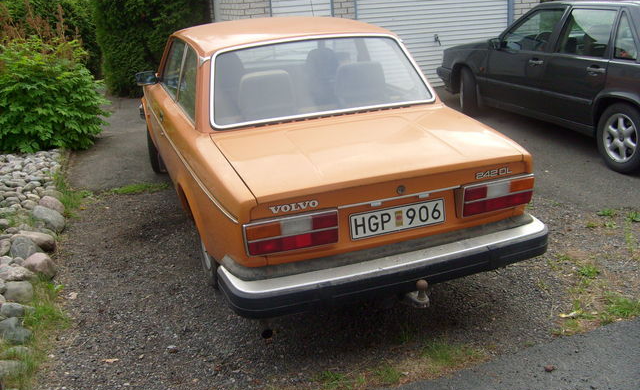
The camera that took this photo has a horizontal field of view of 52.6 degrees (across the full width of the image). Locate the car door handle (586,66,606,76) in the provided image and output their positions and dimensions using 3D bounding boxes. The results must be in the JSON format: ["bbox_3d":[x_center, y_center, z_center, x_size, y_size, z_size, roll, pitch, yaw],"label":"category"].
[{"bbox_3d":[2.395,-1.080,5.625,0.050,0.075,0.235,-8,20,-15],"label":"car door handle"}]

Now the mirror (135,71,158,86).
[{"bbox_3d":[-1.354,-0.901,5.032,0.155,0.105,0.090,-9,20,-17],"label":"mirror"}]

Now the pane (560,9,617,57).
[{"bbox_3d":[2.398,-1.452,5.814,0.040,0.420,0.660,8,15,-20],"label":"pane"}]

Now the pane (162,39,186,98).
[{"bbox_3d":[-1.121,-0.973,4.928,0.040,0.400,1.000,10,13,-23],"label":"pane"}]

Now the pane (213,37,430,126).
[{"bbox_3d":[0.001,-0.684,3.783,1.370,0.480,0.070,-9,-18,-17],"label":"pane"}]

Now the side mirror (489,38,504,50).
[{"bbox_3d":[1.889,-1.615,6.923,0.190,0.130,0.120,-8,20,-15],"label":"side mirror"}]

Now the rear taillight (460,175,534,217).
[{"bbox_3d":[0.867,-0.003,3.177,0.415,0.150,0.080,-9,20,-17],"label":"rear taillight"}]

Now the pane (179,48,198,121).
[{"bbox_3d":[-0.832,-0.724,4.158,0.040,0.400,0.850,10,13,-23],"label":"pane"}]

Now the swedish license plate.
[{"bbox_3d":[0.373,0.115,3.026,0.480,0.112,0.020,-9,14,-17],"label":"swedish license plate"}]

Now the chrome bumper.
[{"bbox_3d":[0.375,0.299,3.115,1.670,0.160,0.380,-9,20,-17],"label":"chrome bumper"}]

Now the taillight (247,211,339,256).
[{"bbox_3d":[-0.128,0.161,2.861,0.415,0.150,0.080,-9,20,-17],"label":"taillight"}]

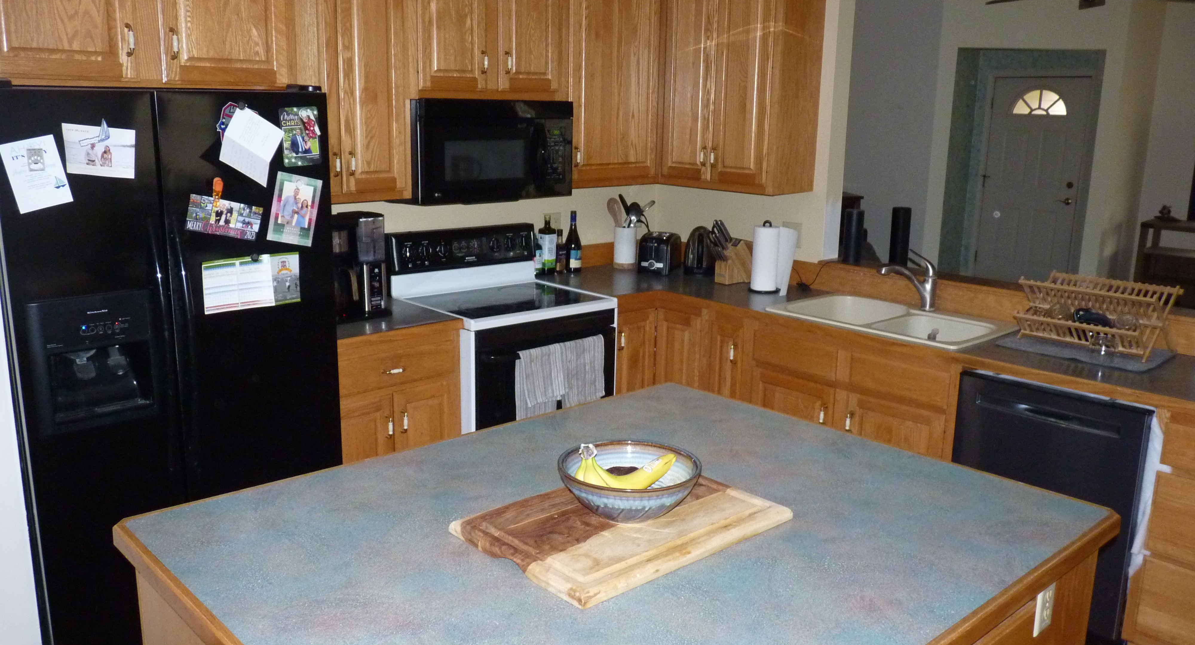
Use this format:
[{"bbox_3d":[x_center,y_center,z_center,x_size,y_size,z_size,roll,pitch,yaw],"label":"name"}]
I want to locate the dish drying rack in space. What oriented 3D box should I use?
[{"bbox_3d":[1.748,-0.028,3.300,0.365,0.225,0.465,-10,17,-41],"label":"dish drying rack"}]

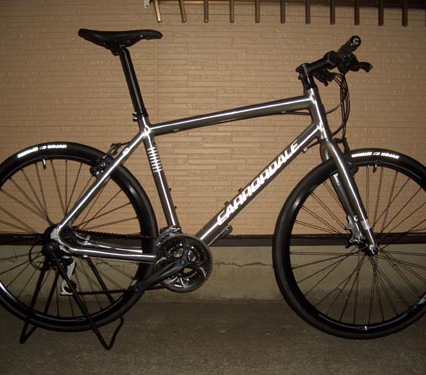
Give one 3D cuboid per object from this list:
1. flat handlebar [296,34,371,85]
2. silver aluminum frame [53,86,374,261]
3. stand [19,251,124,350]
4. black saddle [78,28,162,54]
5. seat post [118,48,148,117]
[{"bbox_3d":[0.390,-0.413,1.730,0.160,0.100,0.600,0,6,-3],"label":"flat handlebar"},{"bbox_3d":[0.003,-0.048,1.766,1.080,0.605,0.145,1,5,0],"label":"silver aluminum frame"},{"bbox_3d":[-0.510,0.373,1.844,0.315,0.345,0.280,0,6,0],"label":"stand"},{"bbox_3d":[-0.312,-0.499,1.722,0.280,0.080,0.150,0,6,0],"label":"black saddle"},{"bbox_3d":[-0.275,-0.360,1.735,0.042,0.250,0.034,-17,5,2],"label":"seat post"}]

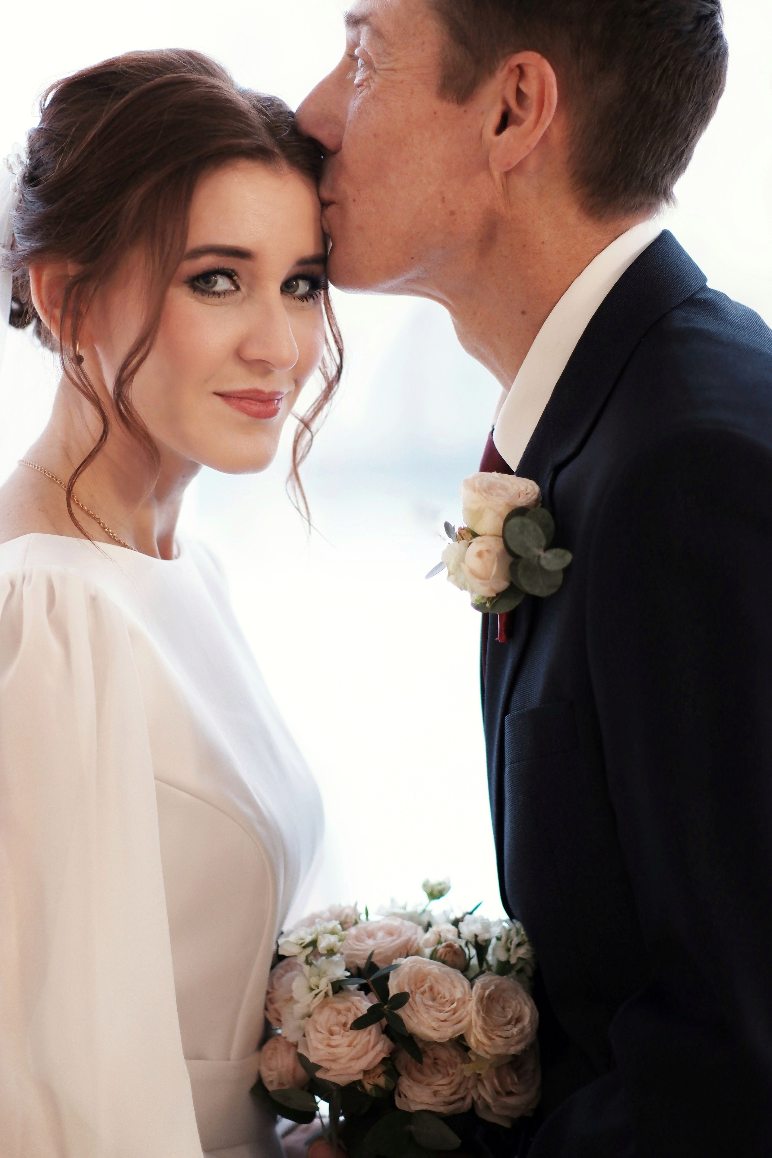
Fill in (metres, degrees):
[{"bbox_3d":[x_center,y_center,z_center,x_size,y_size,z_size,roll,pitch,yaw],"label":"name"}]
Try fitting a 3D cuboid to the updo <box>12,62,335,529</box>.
[{"bbox_3d":[-0.129,-0.173,1.620,0.185,0.285,0.225,0,4,-44],"label":"updo"}]

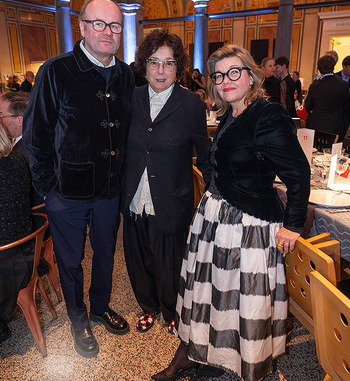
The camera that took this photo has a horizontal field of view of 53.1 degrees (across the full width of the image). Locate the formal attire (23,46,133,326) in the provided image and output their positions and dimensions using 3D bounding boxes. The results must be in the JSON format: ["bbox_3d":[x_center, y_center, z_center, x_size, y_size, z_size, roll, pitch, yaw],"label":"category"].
[{"bbox_3d":[-0.465,0.091,1.849,0.570,1.530,0.360,-11,19,-32],"label":"formal attire"}]

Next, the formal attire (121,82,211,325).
[{"bbox_3d":[-0.050,0.117,1.951,0.510,1.380,0.320,4,17,13],"label":"formal attire"}]

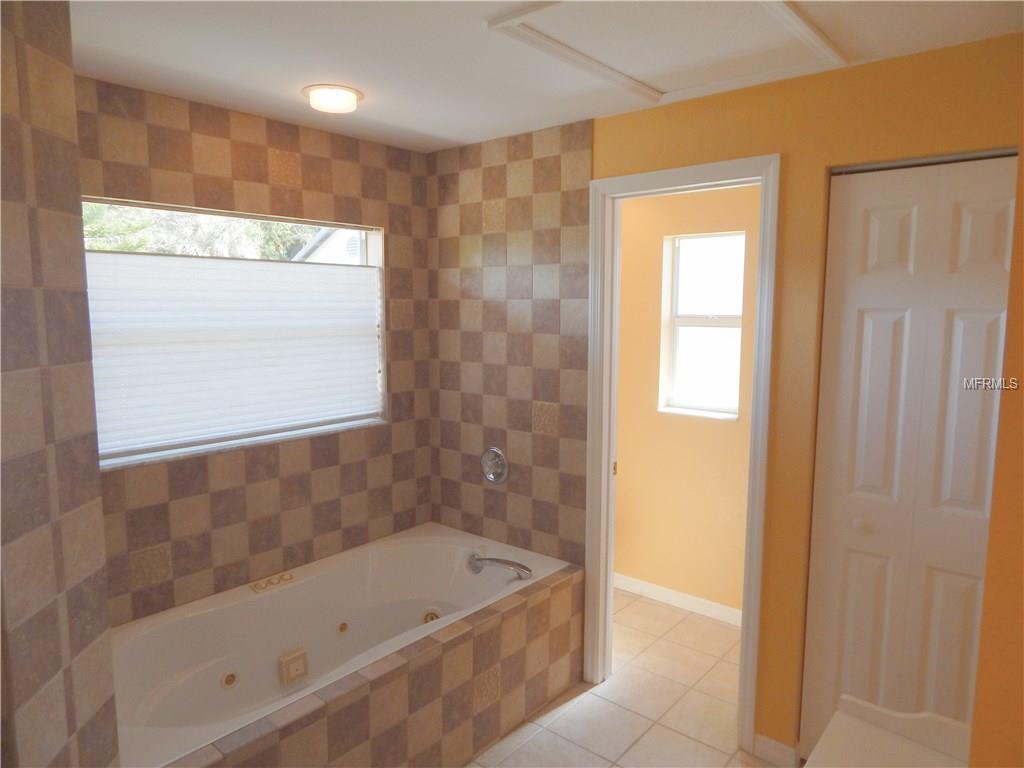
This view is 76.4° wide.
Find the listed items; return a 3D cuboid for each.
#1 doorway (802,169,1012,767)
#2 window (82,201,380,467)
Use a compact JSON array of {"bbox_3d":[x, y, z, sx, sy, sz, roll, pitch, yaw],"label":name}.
[{"bbox_3d":[1.262,0.372,2.049,0.573,2.083,0.100,6,9,40],"label":"doorway"},{"bbox_3d":[-1.053,-0.219,2.657,0.110,0.918,1.280,6,9,40],"label":"window"}]

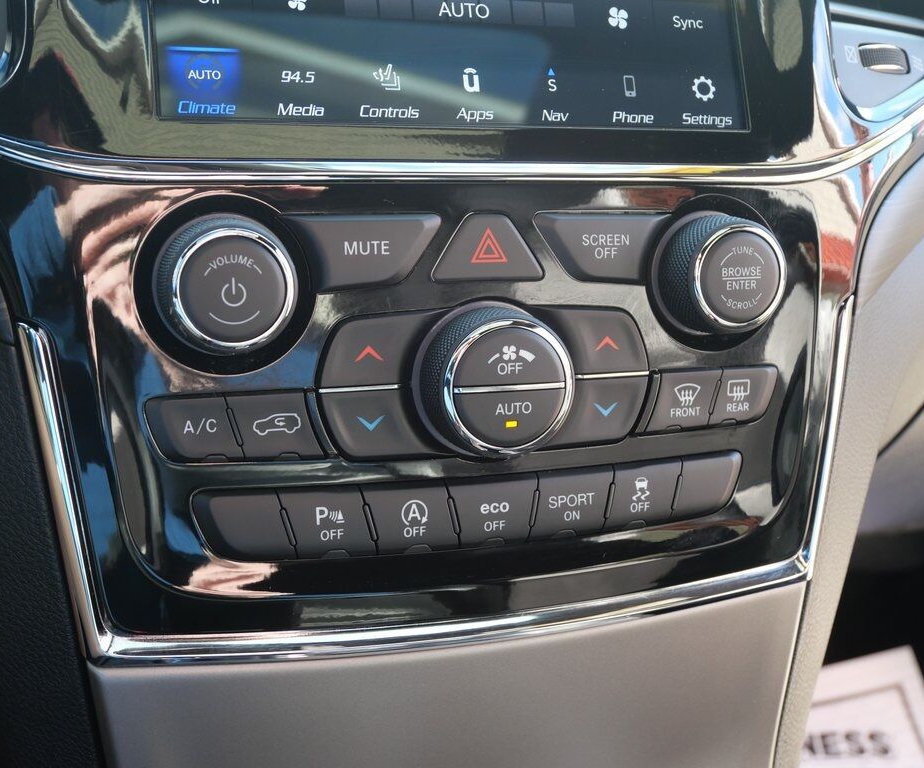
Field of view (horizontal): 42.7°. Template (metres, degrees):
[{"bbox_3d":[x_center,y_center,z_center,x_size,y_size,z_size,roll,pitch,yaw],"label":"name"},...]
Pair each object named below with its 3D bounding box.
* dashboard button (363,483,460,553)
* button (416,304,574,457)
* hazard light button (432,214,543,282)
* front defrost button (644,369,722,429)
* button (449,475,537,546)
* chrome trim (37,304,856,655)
[{"bbox_3d":[-0.014,0.037,0.330,0.028,0.020,0.007,-3,5,-19],"label":"dashboard button"},{"bbox_3d":[0.010,0.000,0.327,0.044,0.044,0.019,-3,8,-19],"label":"button"},{"bbox_3d":[0.007,-0.038,0.329,0.033,0.018,0.007,-3,8,-19],"label":"hazard light button"},{"bbox_3d":[0.067,0.005,0.355,0.026,0.018,0.007,-3,8,-19],"label":"front defrost button"},{"bbox_3d":[0.009,0.036,0.338,0.026,0.020,0.007,-3,5,-19],"label":"button"},{"bbox_3d":[0.006,0.024,0.340,0.245,0.096,0.021,-3,8,-19],"label":"chrome trim"}]

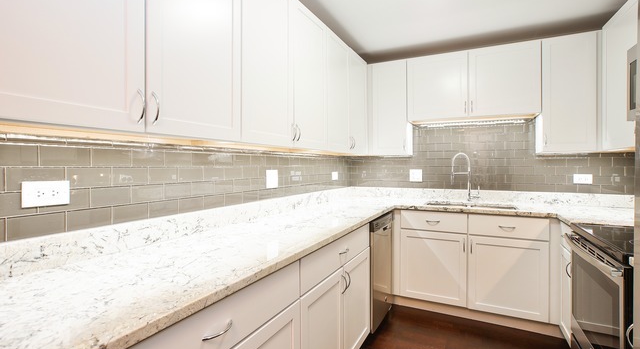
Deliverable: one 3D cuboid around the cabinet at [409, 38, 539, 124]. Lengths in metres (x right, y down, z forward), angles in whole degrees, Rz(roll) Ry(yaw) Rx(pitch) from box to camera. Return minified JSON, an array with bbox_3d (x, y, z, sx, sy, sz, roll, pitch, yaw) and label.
[{"bbox_3d":[1.387,-0.800,2.811,1.065,0.588,0.317,1,2,27],"label":"cabinet"}]

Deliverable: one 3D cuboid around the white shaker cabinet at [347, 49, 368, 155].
[{"bbox_3d":[0.221,-0.639,2.909,0.324,0.910,0.525,1,2,27],"label":"white shaker cabinet"}]

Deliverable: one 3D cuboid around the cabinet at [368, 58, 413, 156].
[{"bbox_3d":[0.738,-0.646,3.142,0.389,0.910,0.317,1,2,27],"label":"cabinet"}]

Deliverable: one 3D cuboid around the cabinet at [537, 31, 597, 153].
[{"bbox_3d":[2.014,-0.632,2.498,0.342,0.910,0.317,1,2,27],"label":"cabinet"}]

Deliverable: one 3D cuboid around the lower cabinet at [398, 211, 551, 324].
[{"bbox_3d":[1.327,0.688,2.704,1.079,0.781,0.627,1,2,27],"label":"lower cabinet"}]

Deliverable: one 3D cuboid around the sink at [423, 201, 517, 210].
[{"bbox_3d":[1.320,0.369,2.662,0.735,0.200,0.395,1,2,27],"label":"sink"}]

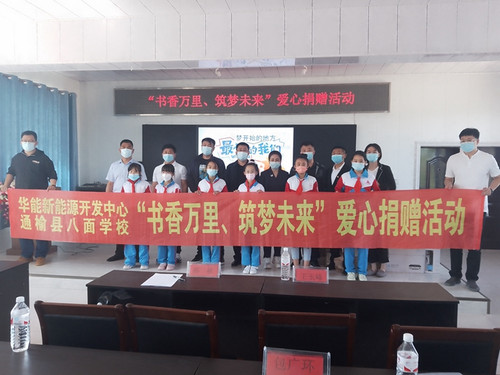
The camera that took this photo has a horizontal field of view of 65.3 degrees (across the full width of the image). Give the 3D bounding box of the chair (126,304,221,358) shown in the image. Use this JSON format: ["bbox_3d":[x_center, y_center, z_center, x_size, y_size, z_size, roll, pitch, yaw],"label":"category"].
[{"bbox_3d":[-0.326,0.990,2.057,0.460,0.890,0.540,1,3,11],"label":"chair"}]

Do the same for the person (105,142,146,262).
[{"bbox_3d":[-1.732,0.177,5.536,0.530,1.726,0.340,0,4,-5],"label":"person"}]

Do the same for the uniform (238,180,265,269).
[{"bbox_3d":[0.025,0.476,5.112,0.360,1.149,0.280,1,3,8],"label":"uniform"}]

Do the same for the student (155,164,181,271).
[{"bbox_3d":[-1.104,0.407,5.221,0.370,1.428,0.260,1,3,6],"label":"student"}]

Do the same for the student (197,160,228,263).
[{"bbox_3d":[-0.496,0.386,5.158,0.420,1.483,0.270,1,3,6],"label":"student"}]

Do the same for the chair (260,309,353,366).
[{"bbox_3d":[0.289,1.015,2.066,0.453,0.900,0.540,1,4,6],"label":"chair"}]

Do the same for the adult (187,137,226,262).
[{"bbox_3d":[-0.597,0.172,5.518,0.530,1.749,0.340,1,4,5],"label":"adult"}]

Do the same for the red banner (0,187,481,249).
[{"bbox_3d":[-0.298,0.360,4.835,5.879,0.680,0.100,1,3,8],"label":"red banner"}]

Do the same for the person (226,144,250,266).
[{"bbox_3d":[-0.093,0.224,5.353,0.500,1.674,0.320,1,4,3],"label":"person"}]

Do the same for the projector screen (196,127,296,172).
[{"bbox_3d":[-0.088,-0.650,7.785,1.919,1.079,0.060,1,3,8],"label":"projector screen"}]

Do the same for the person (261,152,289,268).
[{"bbox_3d":[0.343,0.291,5.238,0.450,1.561,0.300,1,4,7],"label":"person"}]

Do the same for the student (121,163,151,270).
[{"bbox_3d":[-1.494,0.375,5.119,0.410,1.391,0.280,0,4,-3],"label":"student"}]

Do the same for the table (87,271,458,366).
[{"bbox_3d":[0.108,1.033,2.696,2.390,0.735,0.395,1,3,6],"label":"table"}]

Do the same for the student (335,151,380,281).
[{"bbox_3d":[1.314,0.341,4.776,0.510,1.562,0.340,1,3,8],"label":"student"}]

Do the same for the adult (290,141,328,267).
[{"bbox_3d":[0.848,0.239,5.392,0.500,1.686,0.300,1,3,8],"label":"adult"}]

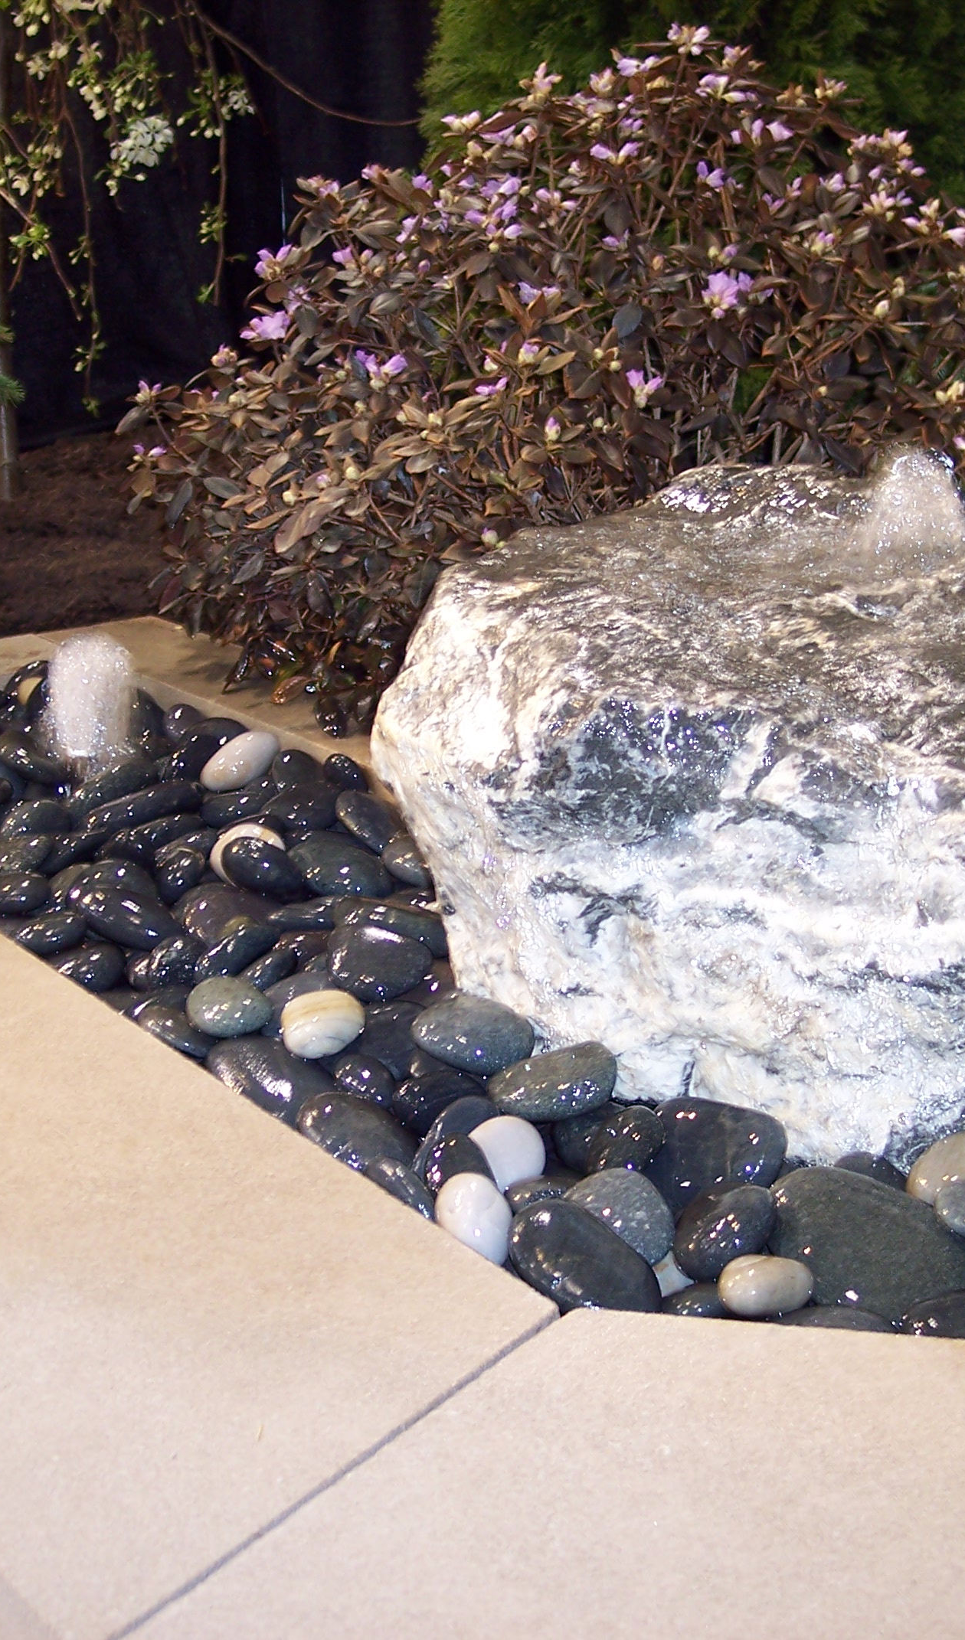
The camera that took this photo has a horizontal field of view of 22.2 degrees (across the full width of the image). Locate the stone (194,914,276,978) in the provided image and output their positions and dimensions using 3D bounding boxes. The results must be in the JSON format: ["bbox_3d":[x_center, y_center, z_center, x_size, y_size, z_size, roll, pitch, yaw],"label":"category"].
[{"bbox_3d":[-0.241,0.126,2.420,0.066,0.039,0.104,5,30,41],"label":"stone"}]

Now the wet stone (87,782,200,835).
[{"bbox_3d":[-0.372,-0.014,2.703,0.138,0.043,0.075,-21,11,-12],"label":"wet stone"}]

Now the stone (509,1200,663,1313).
[{"bbox_3d":[0.068,0.295,1.656,0.083,0.060,0.125,-16,39,-36],"label":"stone"}]

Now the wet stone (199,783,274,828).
[{"bbox_3d":[-0.247,-0.016,2.479,0.085,0.042,0.055,-25,30,-17],"label":"wet stone"}]

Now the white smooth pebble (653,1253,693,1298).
[{"bbox_3d":[0.130,0.322,1.741,0.058,0.039,0.046,2,16,0],"label":"white smooth pebble"}]

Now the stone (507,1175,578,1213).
[{"bbox_3d":[0.045,0.273,1.793,0.066,0.034,0.050,-12,22,-16],"label":"stone"}]

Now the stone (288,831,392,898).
[{"bbox_3d":[-0.145,0.044,2.509,0.116,0.056,0.084,16,28,25],"label":"stone"}]

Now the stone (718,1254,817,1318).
[{"bbox_3d":[0.191,0.314,1.659,0.066,0.038,0.048,-4,22,-9],"label":"stone"}]

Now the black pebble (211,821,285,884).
[{"bbox_3d":[-0.242,0.038,2.572,0.086,0.053,0.071,6,36,-1],"label":"black pebble"}]

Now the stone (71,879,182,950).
[{"bbox_3d":[-0.361,0.096,2.500,0.125,0.046,0.079,26,19,21],"label":"stone"}]

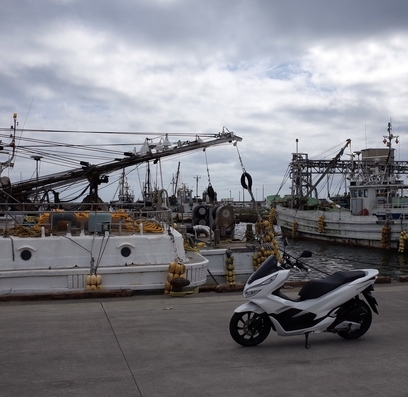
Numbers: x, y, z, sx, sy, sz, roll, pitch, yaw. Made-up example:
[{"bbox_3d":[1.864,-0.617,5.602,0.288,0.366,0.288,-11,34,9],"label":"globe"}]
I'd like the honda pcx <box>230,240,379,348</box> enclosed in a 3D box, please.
[{"bbox_3d":[1.237,1.137,5.497,1.920,1.190,0.750,0,-1,-12],"label":"honda pcx"}]

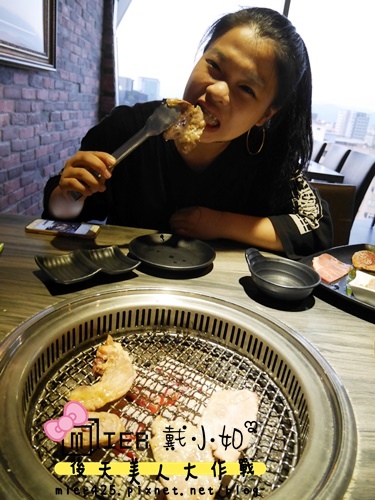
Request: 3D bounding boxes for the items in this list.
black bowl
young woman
[{"bbox_3d":[0.151,0.046,0.575,0.128,0.053,0.108,22,28,34],"label":"black bowl"},{"bbox_3d":[-0.006,0.067,0.941,0.600,1.180,0.660,8,23,6],"label":"young woman"}]

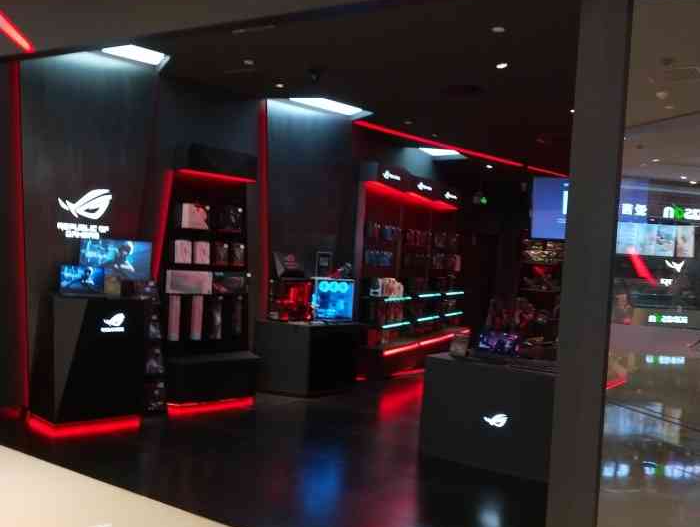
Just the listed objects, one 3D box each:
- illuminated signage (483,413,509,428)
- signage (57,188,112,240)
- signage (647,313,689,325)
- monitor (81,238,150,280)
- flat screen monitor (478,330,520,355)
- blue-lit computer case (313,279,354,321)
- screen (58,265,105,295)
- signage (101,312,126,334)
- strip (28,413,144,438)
[{"bbox_3d":[1.044,1.127,4.450,0.175,0.090,0.020,4,4,29],"label":"illuminated signage"},{"bbox_3d":[-2.371,-0.446,5.536,0.460,0.440,0.030,0,4,-30],"label":"signage"},{"bbox_3d":[5.370,0.947,10.487,0.700,0.200,0.050,2,3,-3],"label":"signage"},{"bbox_3d":[-2.024,-0.035,5.363,0.590,0.365,0.060,1,4,-28],"label":"monitor"},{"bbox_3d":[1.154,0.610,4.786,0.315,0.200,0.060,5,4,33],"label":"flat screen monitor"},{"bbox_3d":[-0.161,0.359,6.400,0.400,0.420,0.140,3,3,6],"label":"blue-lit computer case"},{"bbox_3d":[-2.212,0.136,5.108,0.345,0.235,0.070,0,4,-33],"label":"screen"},{"bbox_3d":[-1.927,0.481,5.052,0.210,0.165,0.020,0,4,-36],"label":"signage"},{"bbox_3d":[-2.171,1.271,5.208,0.690,0.070,0.560,0,4,-36],"label":"strip"}]

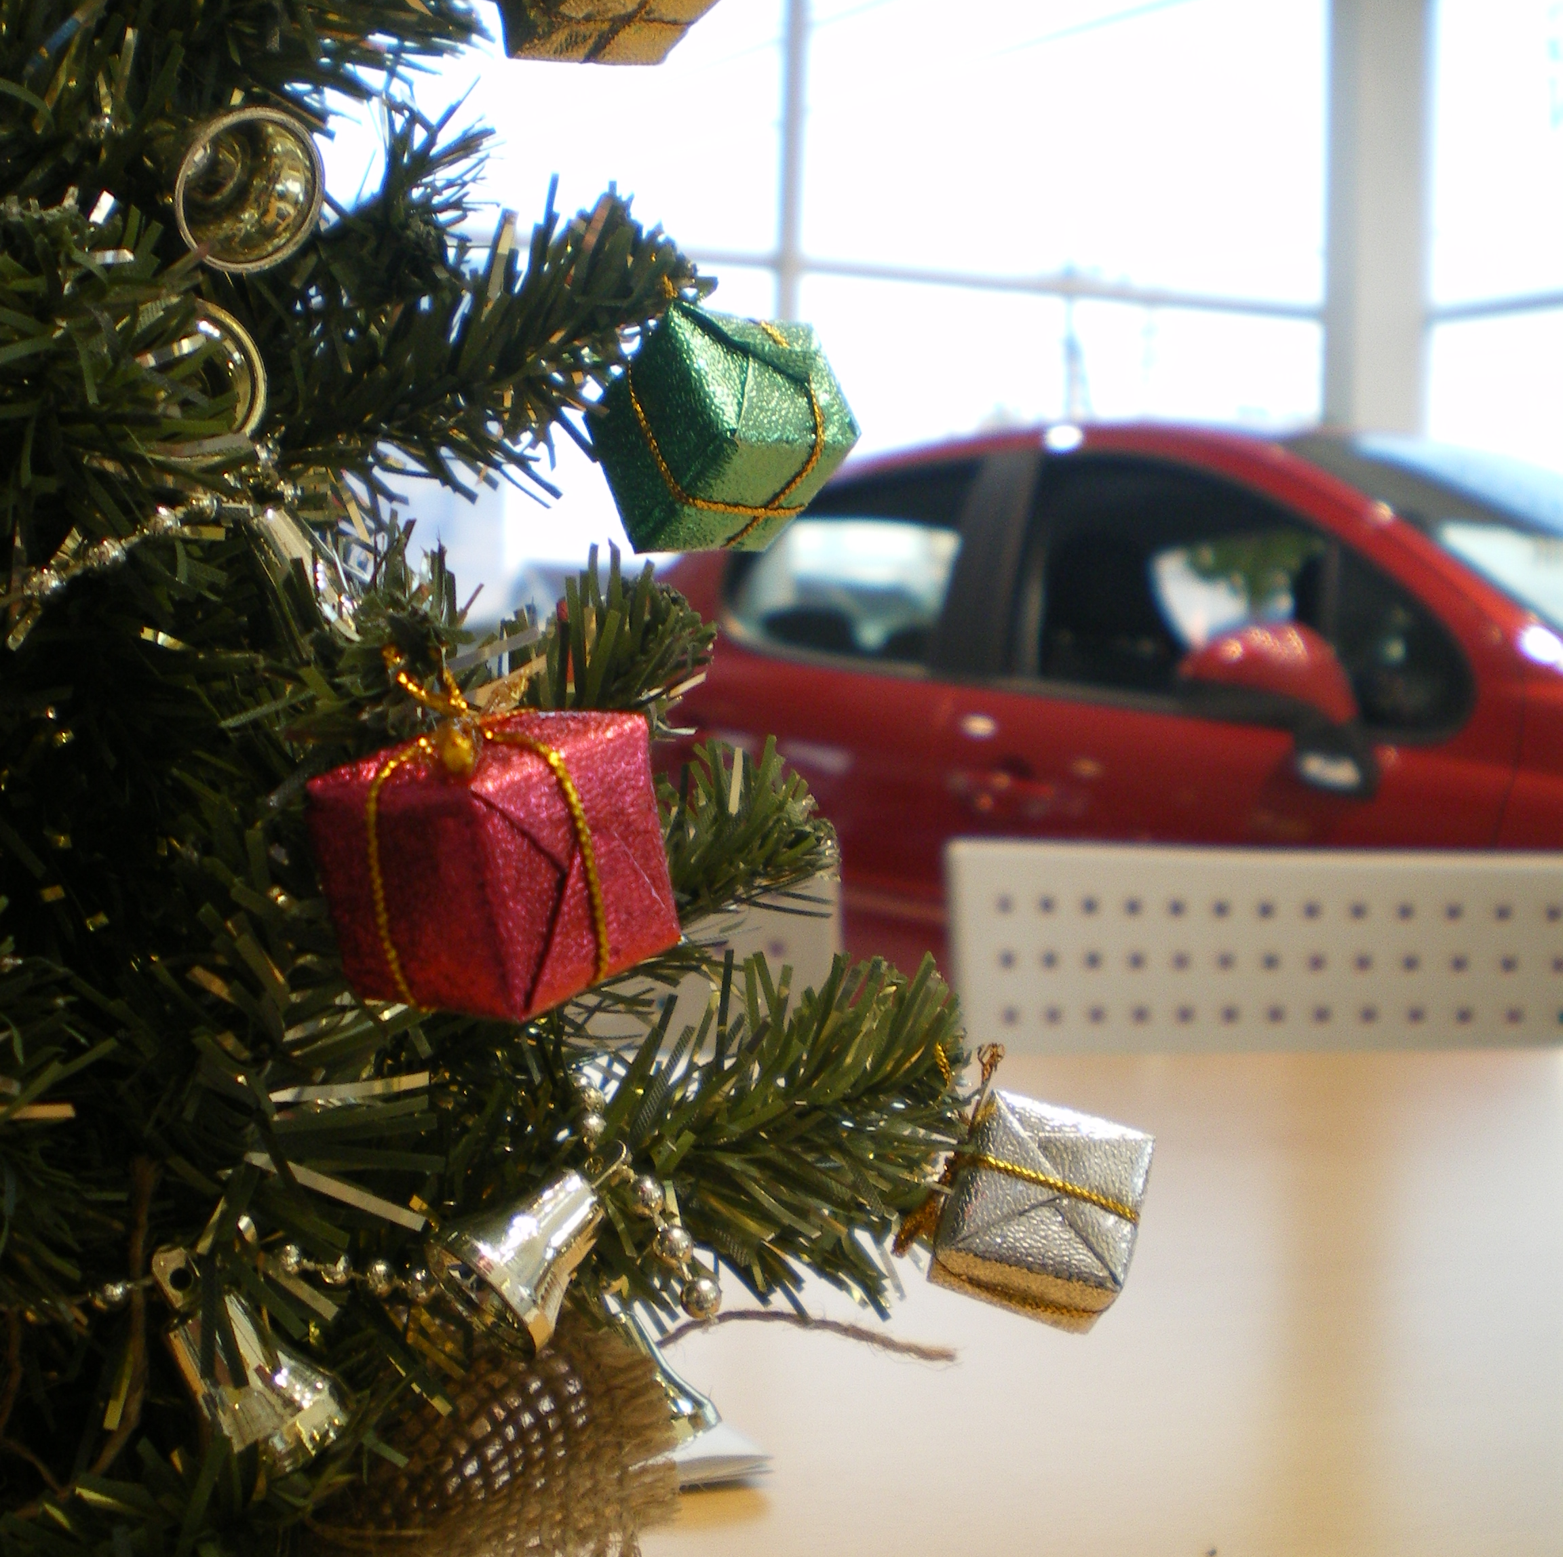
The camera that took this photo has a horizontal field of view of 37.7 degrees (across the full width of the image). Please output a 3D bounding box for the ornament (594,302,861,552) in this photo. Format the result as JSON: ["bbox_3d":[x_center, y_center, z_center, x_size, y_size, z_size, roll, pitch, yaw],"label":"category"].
[{"bbox_3d":[-0.009,-0.051,0.338,0.026,0.024,0.027,-4,-28,-41],"label":"ornament"}]

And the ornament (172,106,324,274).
[{"bbox_3d":[-0.083,-0.089,0.338,0.024,0.024,0.025,33,0,-40],"label":"ornament"}]

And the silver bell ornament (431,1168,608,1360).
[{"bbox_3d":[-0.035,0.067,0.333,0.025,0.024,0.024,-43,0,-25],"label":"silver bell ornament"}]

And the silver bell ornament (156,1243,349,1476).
[{"bbox_3d":[-0.081,0.085,0.335,0.024,0.030,0.024,-32,2,0],"label":"silver bell ornament"}]

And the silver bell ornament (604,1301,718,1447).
[{"bbox_3d":[-0.025,0.095,0.358,0.024,0.025,0.024,-25,-6,0],"label":"silver bell ornament"}]

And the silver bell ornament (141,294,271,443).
[{"bbox_3d":[-0.091,-0.061,0.343,0.024,0.024,0.025,29,0,-33],"label":"silver bell ornament"}]

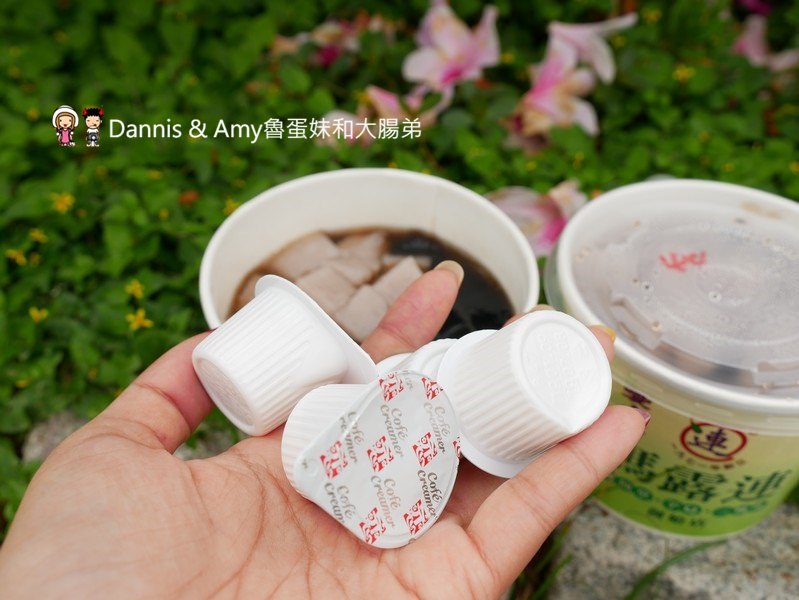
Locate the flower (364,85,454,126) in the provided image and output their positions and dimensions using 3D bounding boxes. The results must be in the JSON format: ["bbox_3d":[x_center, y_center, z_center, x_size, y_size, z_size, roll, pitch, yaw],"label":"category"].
[{"bbox_3d":[0.006,-0.141,0.570,0.064,0.028,0.036,1,44,0],"label":"flower"}]

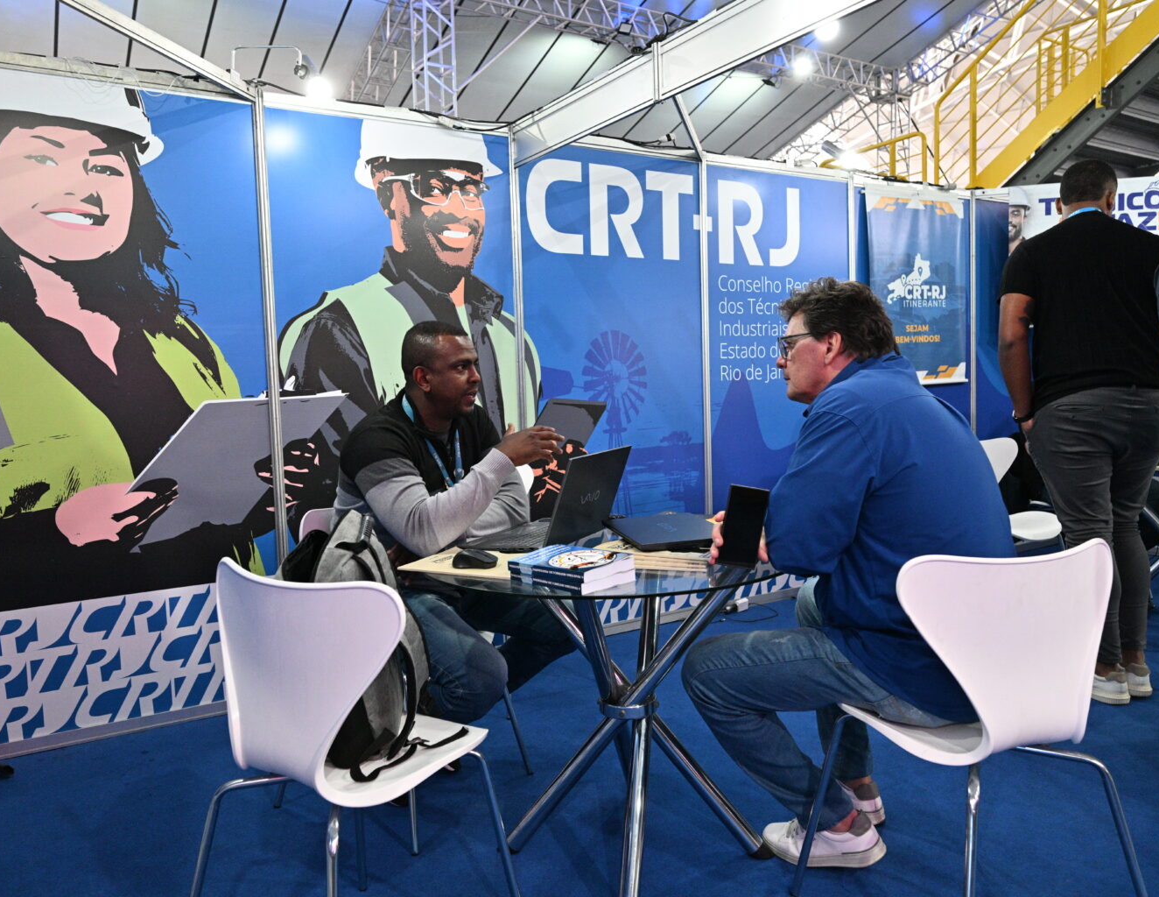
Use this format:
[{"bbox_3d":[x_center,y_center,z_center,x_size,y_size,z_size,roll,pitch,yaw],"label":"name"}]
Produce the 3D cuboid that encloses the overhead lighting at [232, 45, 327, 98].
[{"bbox_3d":[-1.008,-1.266,2.865,0.350,0.190,0.090,-1,4,15],"label":"overhead lighting"}]

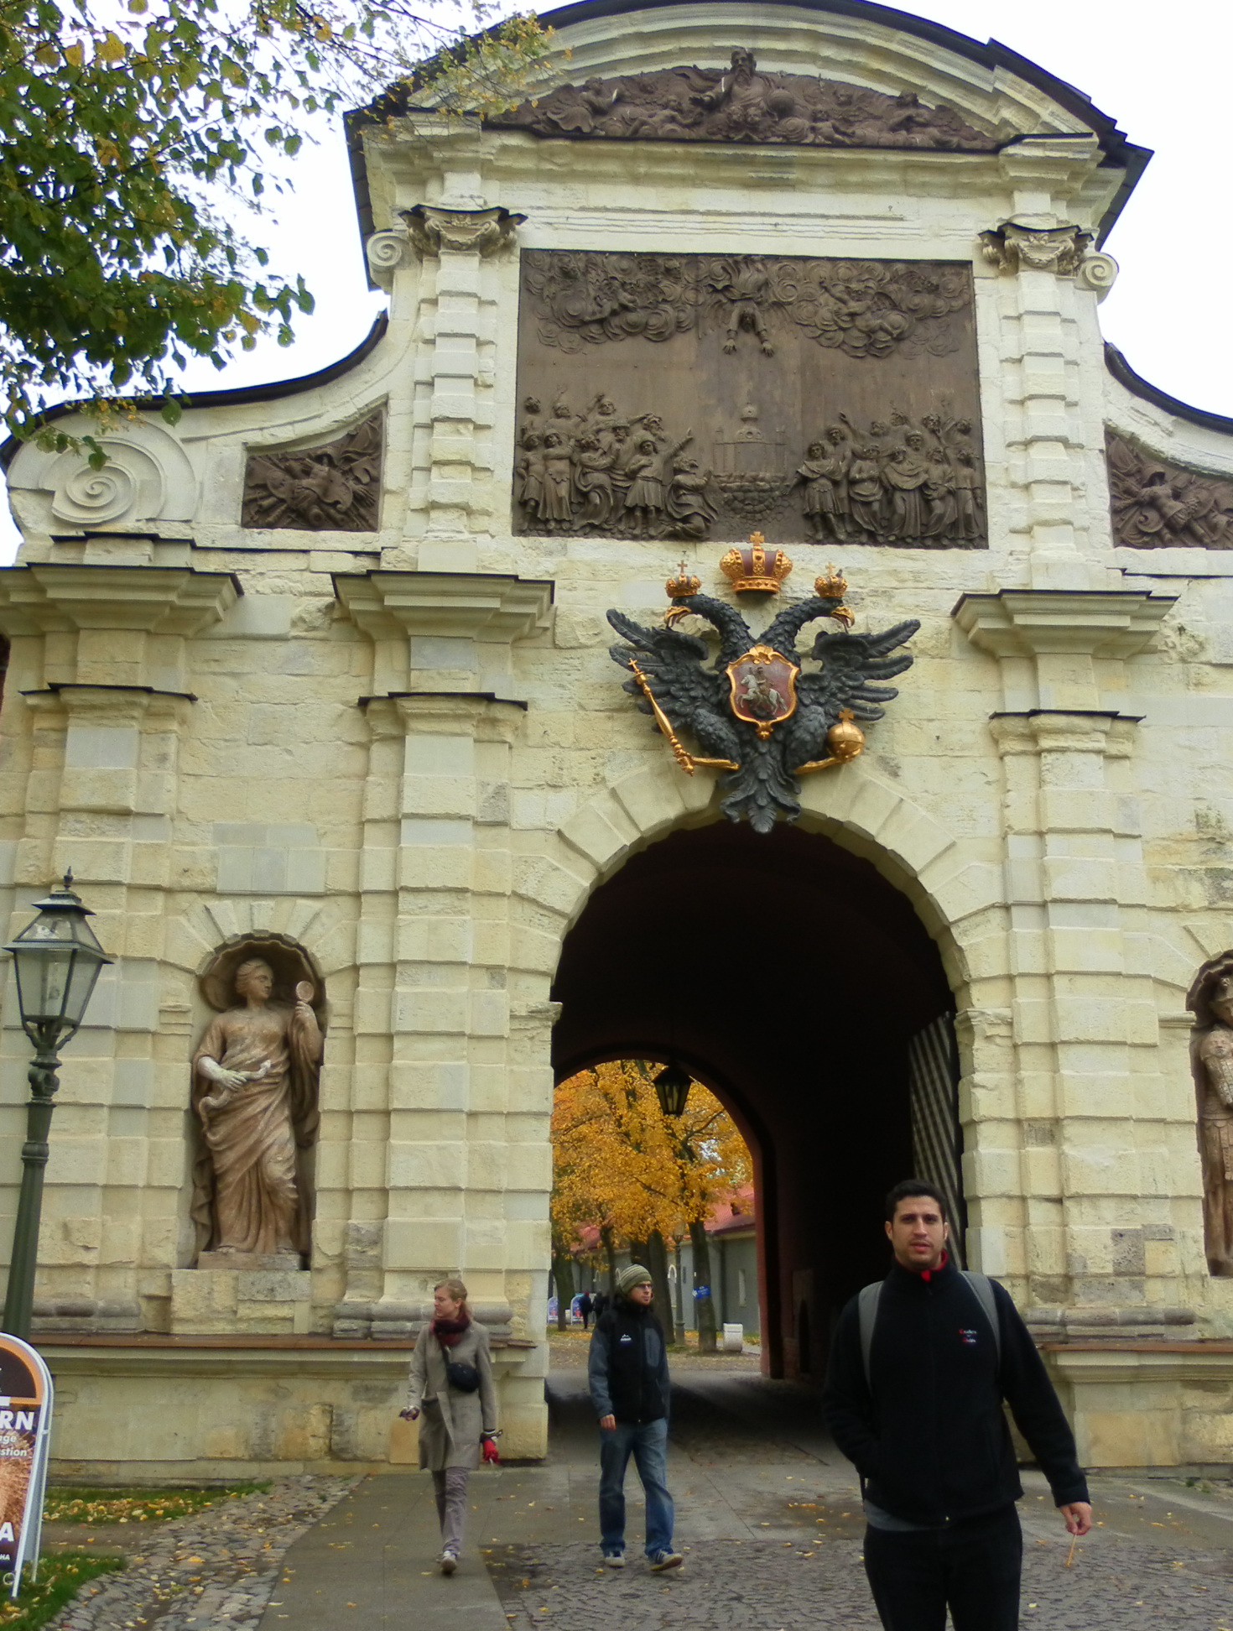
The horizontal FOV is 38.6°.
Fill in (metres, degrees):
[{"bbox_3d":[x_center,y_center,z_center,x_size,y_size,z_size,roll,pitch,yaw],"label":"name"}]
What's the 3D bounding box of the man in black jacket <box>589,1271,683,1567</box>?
[{"bbox_3d":[0.114,3.687,10.837,0.540,1.770,0.450,8,-17,-27],"label":"man in black jacket"}]

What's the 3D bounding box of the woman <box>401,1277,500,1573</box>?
[{"bbox_3d":[-0.996,3.673,10.684,0.600,1.675,0.440,0,-15,3],"label":"woman"}]

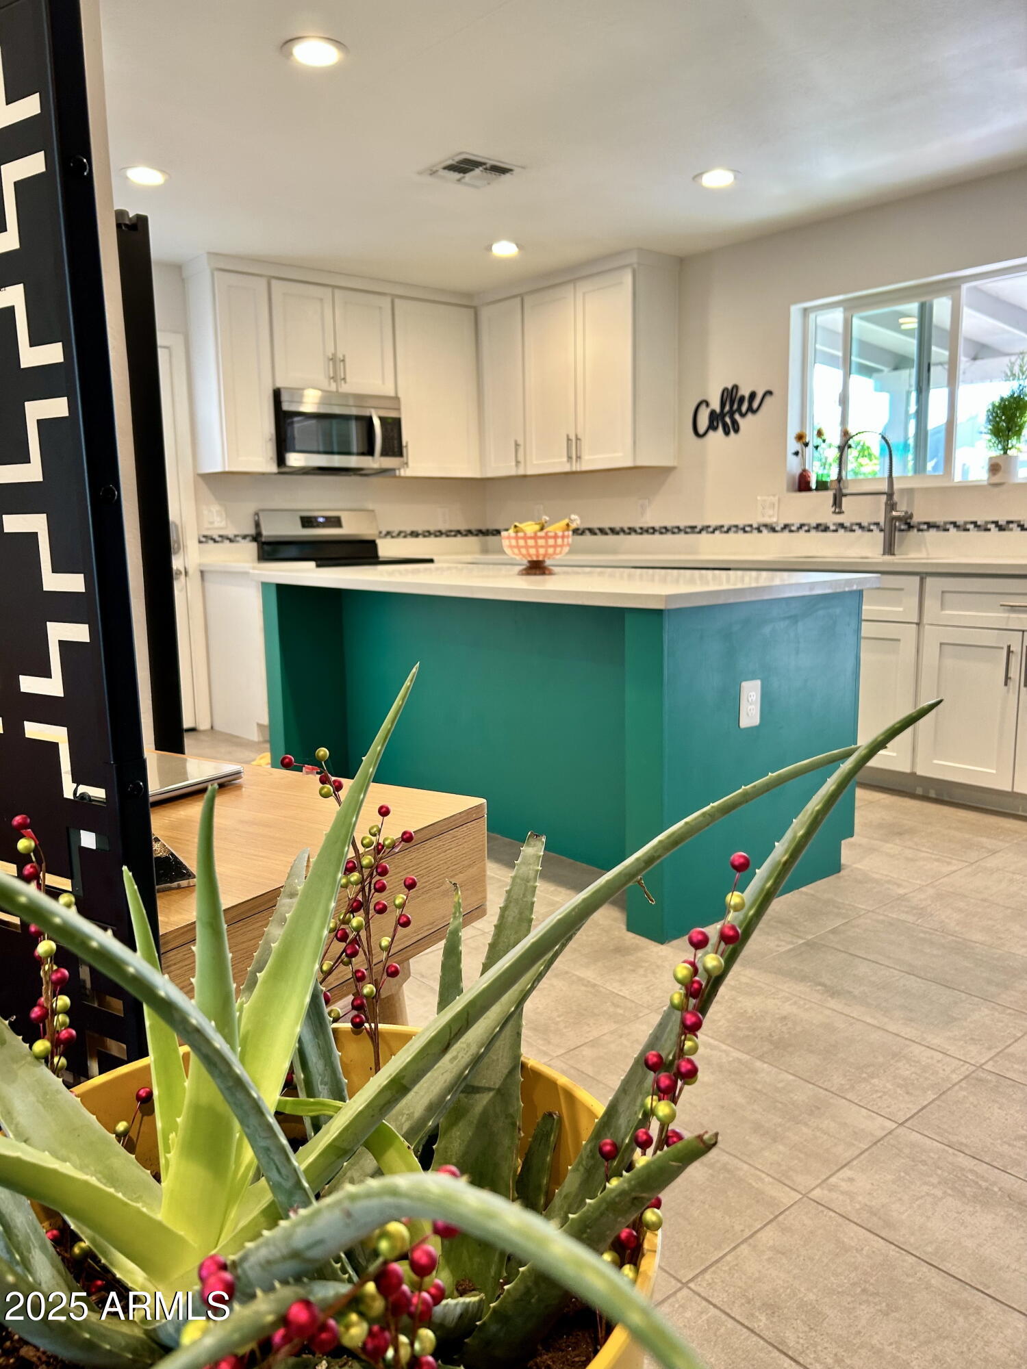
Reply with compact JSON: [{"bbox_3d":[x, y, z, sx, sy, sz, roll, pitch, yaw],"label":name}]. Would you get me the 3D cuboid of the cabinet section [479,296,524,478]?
[{"bbox_3d":[0.053,-1.723,6.072,0.327,0.984,0.397,-8,11,-39],"label":"cabinet section"}]

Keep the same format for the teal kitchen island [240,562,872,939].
[{"bbox_3d":[0.028,0.051,3.788,0.988,0.914,2.255,-8,12,-40],"label":"teal kitchen island"}]

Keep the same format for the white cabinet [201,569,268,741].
[{"bbox_3d":[-1.358,-0.176,5.501,0.305,0.876,0.625,-8,12,-40],"label":"white cabinet"}]

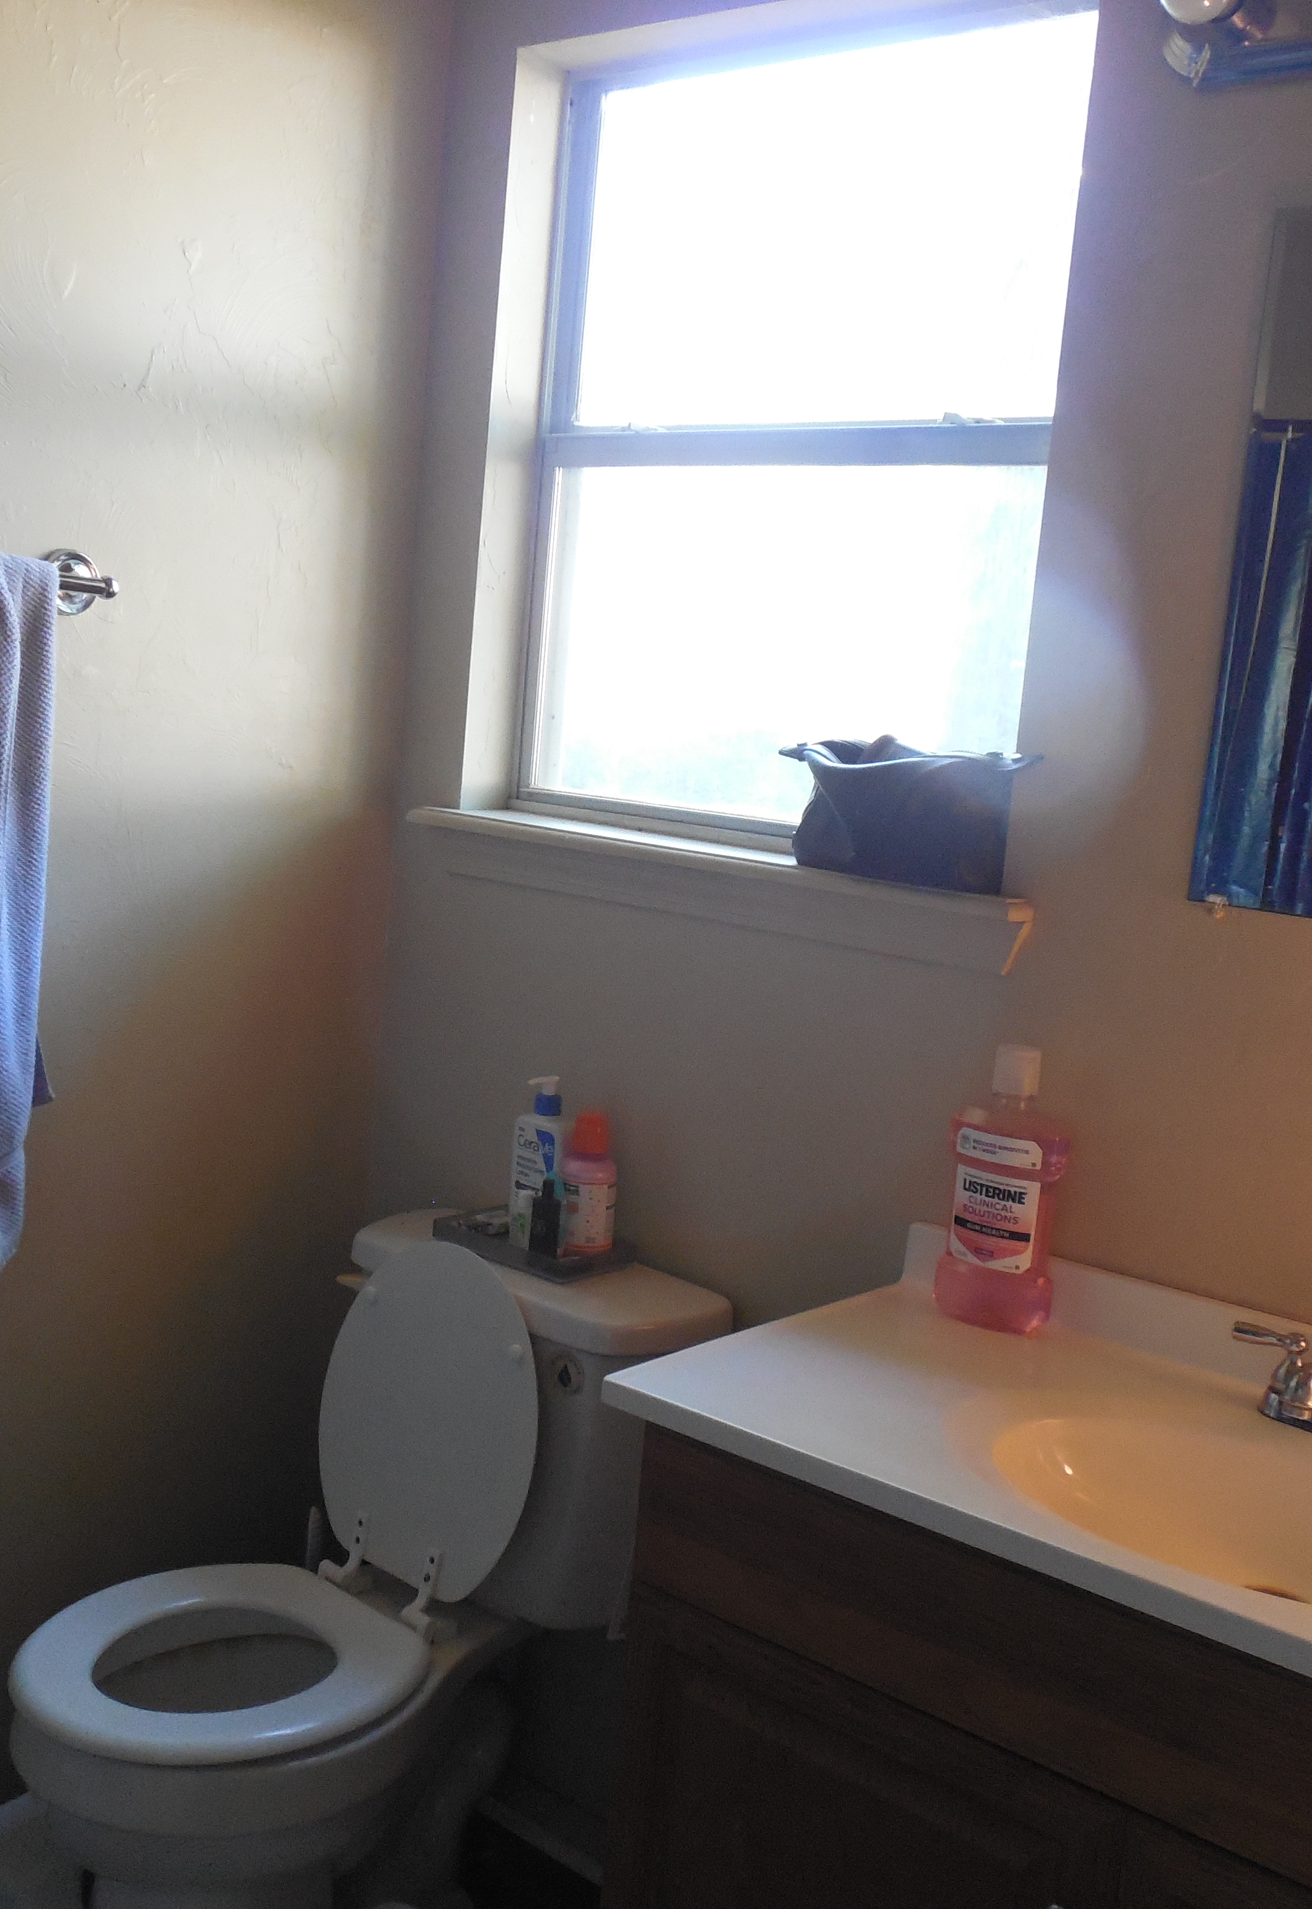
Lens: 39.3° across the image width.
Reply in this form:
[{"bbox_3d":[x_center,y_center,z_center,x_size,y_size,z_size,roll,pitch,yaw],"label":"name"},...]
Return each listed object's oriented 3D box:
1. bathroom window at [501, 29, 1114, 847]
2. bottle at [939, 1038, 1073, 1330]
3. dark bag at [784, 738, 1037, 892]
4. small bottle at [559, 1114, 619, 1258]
[{"bbox_3d":[0.169,-0.571,2.075,0.736,0.879,0.070,11,9,37],"label":"bathroom window"},{"bbox_3d":[0.343,0.223,1.780,0.100,0.266,0.068,10,9,32],"label":"bottle"},{"bbox_3d":[0.258,-0.153,1.908,0.295,0.146,0.100,11,9,37],"label":"dark bag"},{"bbox_3d":[-0.073,0.258,2.086,0.063,0.160,0.063,5,7,-1],"label":"small bottle"}]

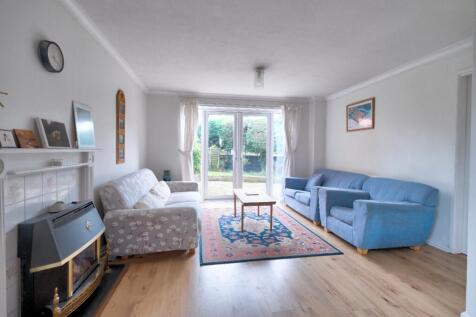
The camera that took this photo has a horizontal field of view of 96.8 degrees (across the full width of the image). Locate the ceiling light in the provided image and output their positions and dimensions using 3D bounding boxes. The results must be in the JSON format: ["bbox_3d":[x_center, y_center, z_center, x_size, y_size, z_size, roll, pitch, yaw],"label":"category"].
[{"bbox_3d":[0.327,-1.213,3.165,0.152,0.311,0.153,0,2,-10],"label":"ceiling light"}]

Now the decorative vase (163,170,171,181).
[{"bbox_3d":[-1.442,0.364,4.277,0.158,0.226,0.158,0,2,-10],"label":"decorative vase"}]

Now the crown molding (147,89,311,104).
[{"bbox_3d":[-0.075,-1.408,4.840,3.831,0.096,0.102,0,2,-10],"label":"crown molding"}]

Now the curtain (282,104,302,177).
[{"bbox_3d":[1.313,-0.178,5.046,0.520,2.237,0.147,0,2,-10],"label":"curtain"}]

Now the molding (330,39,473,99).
[{"bbox_3d":[2.199,-1.299,3.468,0.102,0.102,2.588,0,2,-10],"label":"molding"}]

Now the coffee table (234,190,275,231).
[{"bbox_3d":[0.214,0.804,3.321,0.497,0.435,0.904,0,2,-10],"label":"coffee table"}]

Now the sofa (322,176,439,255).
[{"bbox_3d":[1.756,0.684,2.778,1.051,0.740,0.893,0,2,-10],"label":"sofa"}]

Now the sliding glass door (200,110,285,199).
[{"bbox_3d":[0.115,-0.103,5.001,1.989,2.113,0.102,0,2,-10],"label":"sliding glass door"}]

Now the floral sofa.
[{"bbox_3d":[-1.090,0.613,3.109,1.062,0.808,1.853,0,2,-10],"label":"floral sofa"}]

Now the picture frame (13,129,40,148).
[{"bbox_3d":[-1.320,-0.121,1.323,0.020,0.115,0.152,-14,4,-10],"label":"picture frame"}]

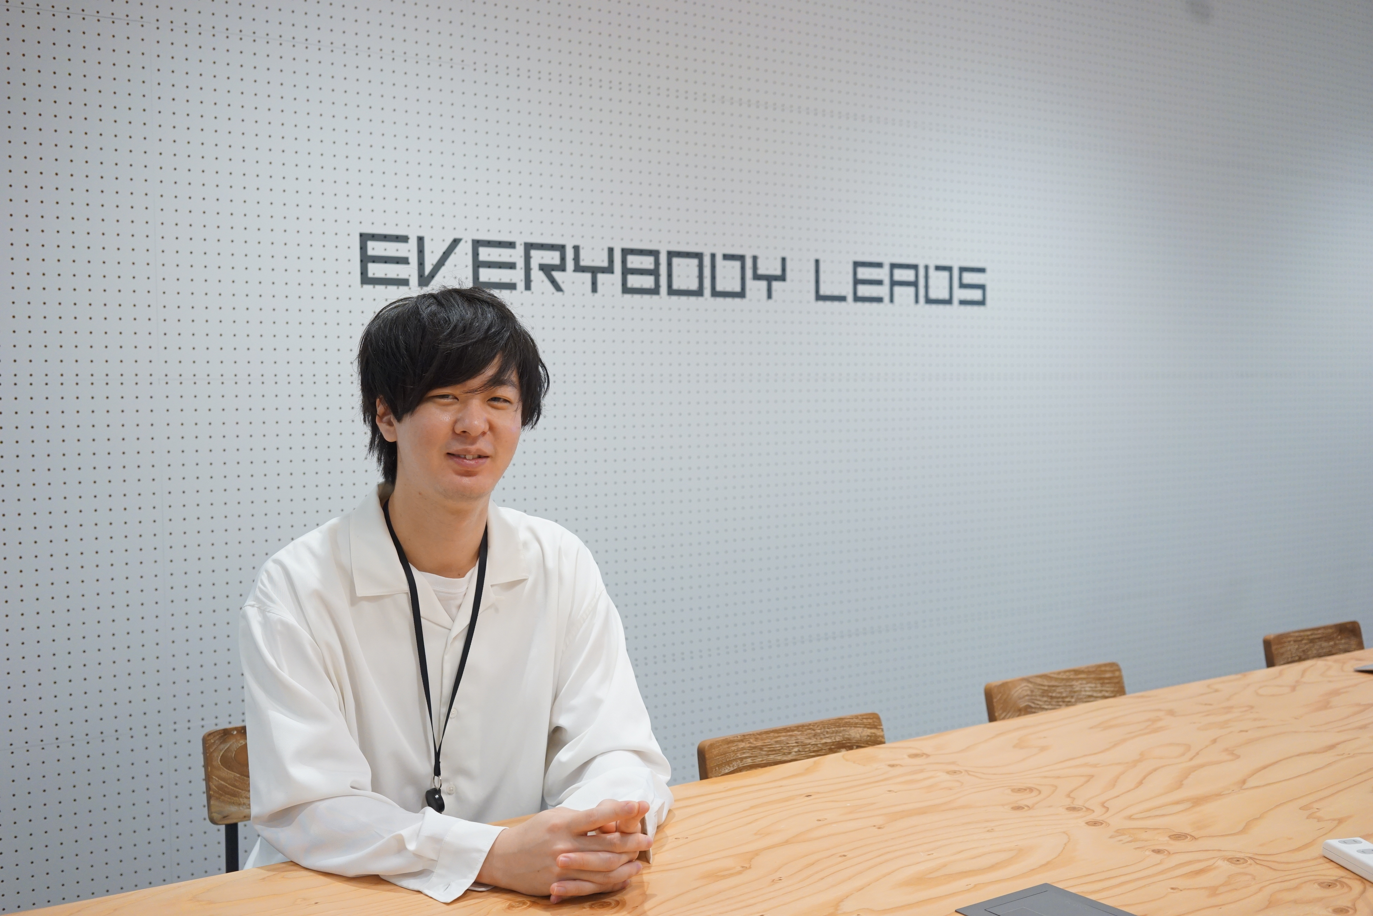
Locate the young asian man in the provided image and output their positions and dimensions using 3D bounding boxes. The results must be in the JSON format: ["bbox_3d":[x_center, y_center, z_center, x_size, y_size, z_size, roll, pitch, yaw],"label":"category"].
[{"bbox_3d":[-0.293,0.484,1.640,0.510,1.391,0.620,-2,3,-29],"label":"young asian man"}]

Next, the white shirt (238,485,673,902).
[{"bbox_3d":[-0.296,0.364,1.640,0.500,0.670,0.500,-2,3,-29],"label":"white shirt"}]

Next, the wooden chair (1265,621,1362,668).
[{"bbox_3d":[1.435,0.735,2.614,0.400,0.760,0.470,-3,4,-34],"label":"wooden chair"}]

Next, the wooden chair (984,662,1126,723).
[{"bbox_3d":[0.780,0.762,2.192,0.400,0.760,0.470,-3,4,-34],"label":"wooden chair"}]

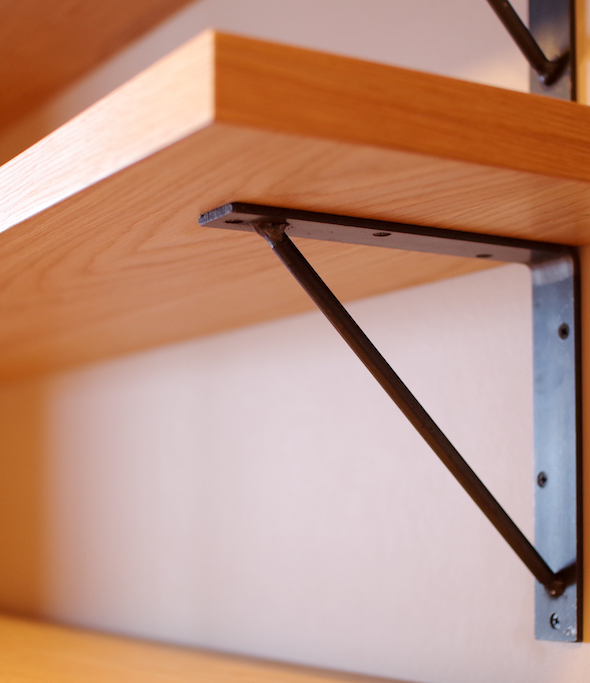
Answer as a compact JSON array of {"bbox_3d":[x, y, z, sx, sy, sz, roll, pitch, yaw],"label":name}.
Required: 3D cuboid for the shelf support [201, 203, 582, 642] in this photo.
[{"bbox_3d":[0.049,0.045,0.596,0.194,0.194,0.031,4,-7,-29],"label":"shelf support"}]

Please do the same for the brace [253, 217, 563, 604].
[{"bbox_3d":[0.057,0.035,0.601,0.237,0.009,0.009,51,-26,-16],"label":"brace"}]

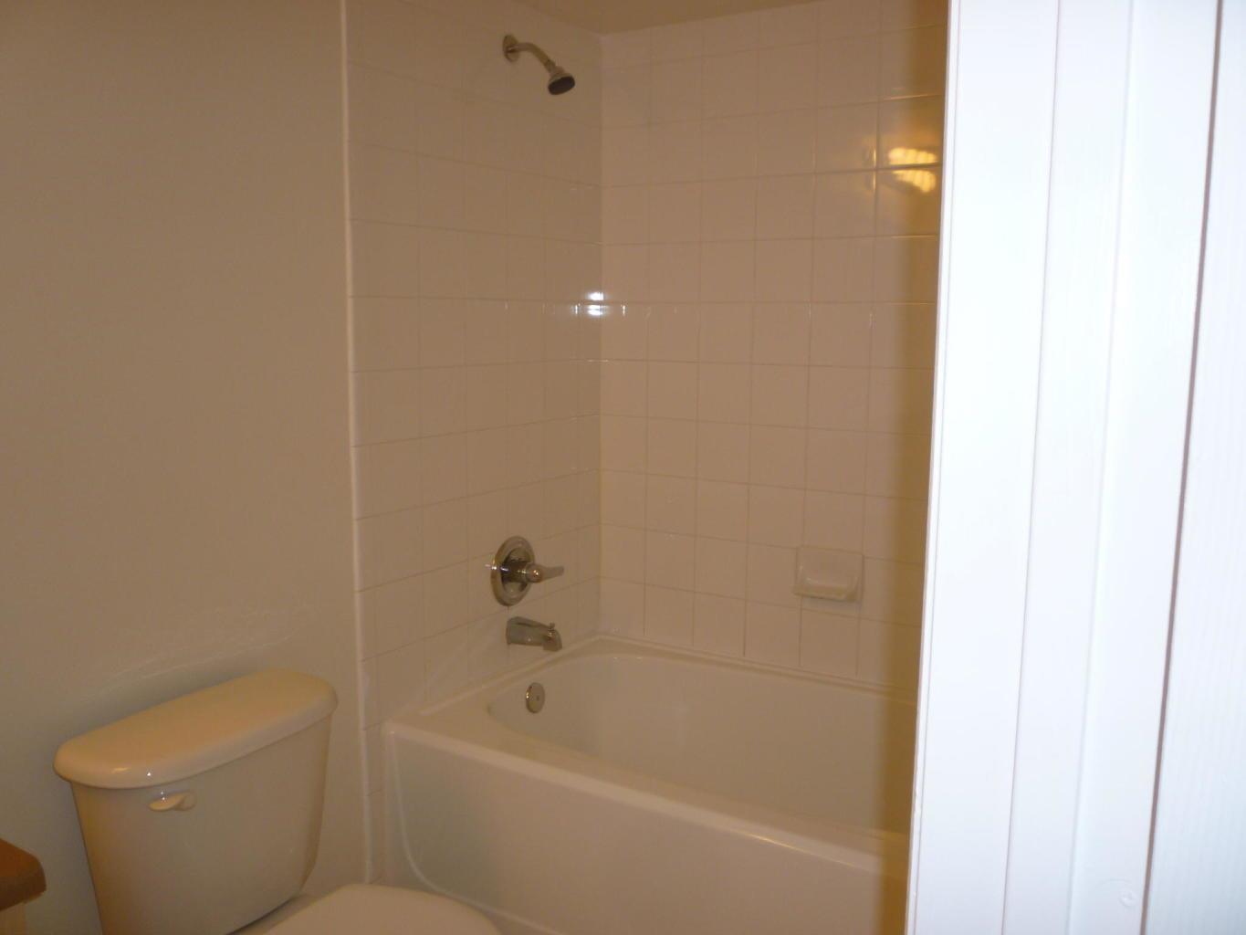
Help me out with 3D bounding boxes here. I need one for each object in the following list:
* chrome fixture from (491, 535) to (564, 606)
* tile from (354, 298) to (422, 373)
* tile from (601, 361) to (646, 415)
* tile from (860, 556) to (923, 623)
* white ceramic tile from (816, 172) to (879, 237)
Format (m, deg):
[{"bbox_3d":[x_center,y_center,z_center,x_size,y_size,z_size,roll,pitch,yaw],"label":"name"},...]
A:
[{"bbox_3d":[-0.234,0.262,2.602,0.085,0.175,0.196,5,9,32],"label":"chrome fixture"},{"bbox_3d":[-0.498,-0.282,2.197,0.008,0.152,0.190,5,9,32],"label":"tile"},{"bbox_3d":[0.006,-0.215,2.854,0.150,0.149,0.010,6,10,32],"label":"tile"},{"bbox_3d":[0.650,0.300,2.519,0.151,0.151,0.010,5,9,32],"label":"tile"},{"bbox_3d":[0.523,-0.618,2.458,0.152,0.152,0.010,6,10,32],"label":"white ceramic tile"}]

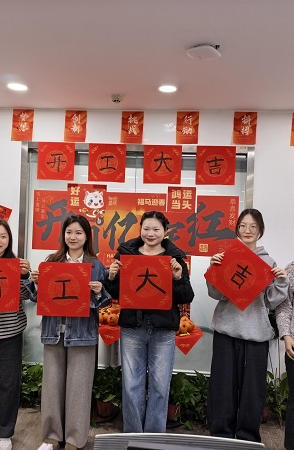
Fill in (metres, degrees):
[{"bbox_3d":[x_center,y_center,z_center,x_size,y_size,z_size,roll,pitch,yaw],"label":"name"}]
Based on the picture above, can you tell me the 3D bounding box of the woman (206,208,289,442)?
[{"bbox_3d":[0.691,0.748,2.933,0.530,1.705,0.380,2,0,9],"label":"woman"}]

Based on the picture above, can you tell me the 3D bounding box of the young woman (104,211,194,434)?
[{"bbox_3d":[0.016,0.751,2.878,0.580,1.701,0.420,2,-1,2],"label":"young woman"}]

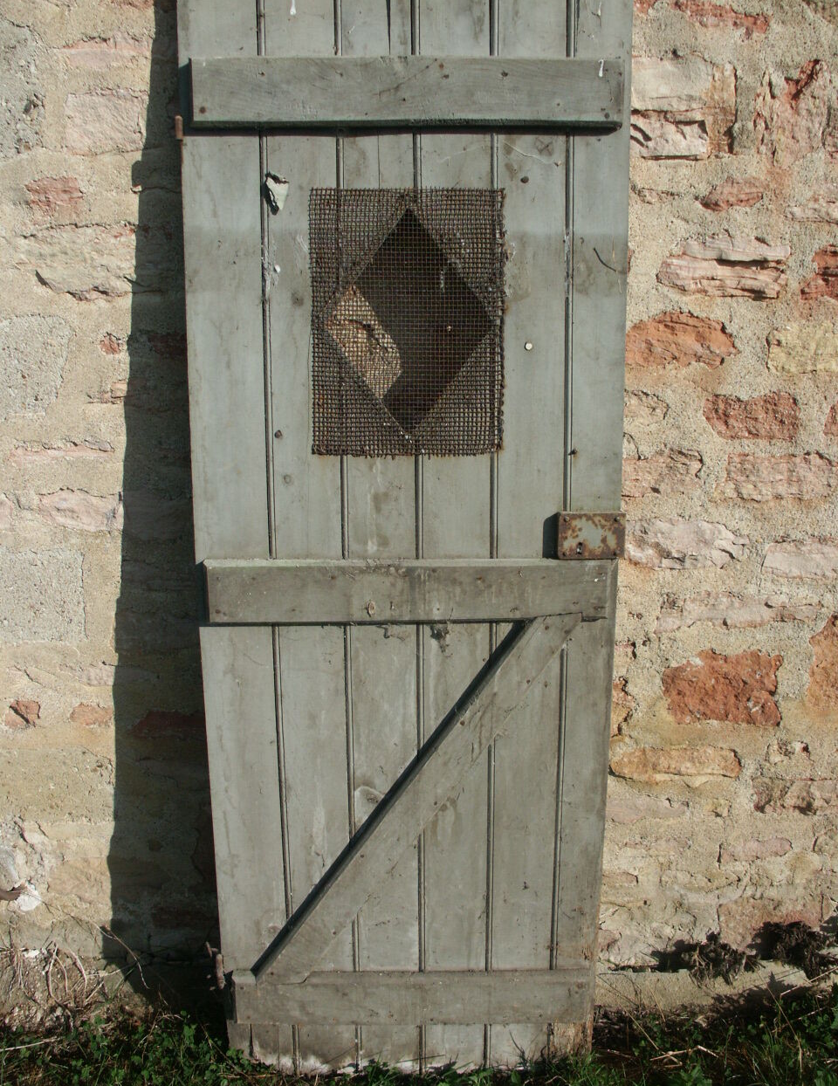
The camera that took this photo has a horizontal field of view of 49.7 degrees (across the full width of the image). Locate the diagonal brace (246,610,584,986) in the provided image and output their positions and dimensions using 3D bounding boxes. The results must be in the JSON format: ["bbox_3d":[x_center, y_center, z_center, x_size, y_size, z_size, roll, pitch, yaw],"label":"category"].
[{"bbox_3d":[-0.007,0.496,1.717,0.089,0.962,0.027,36,9,-6],"label":"diagonal brace"}]

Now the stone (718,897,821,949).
[{"bbox_3d":[0.785,0.837,2.068,0.231,0.140,0.090,0,17,0],"label":"stone"}]

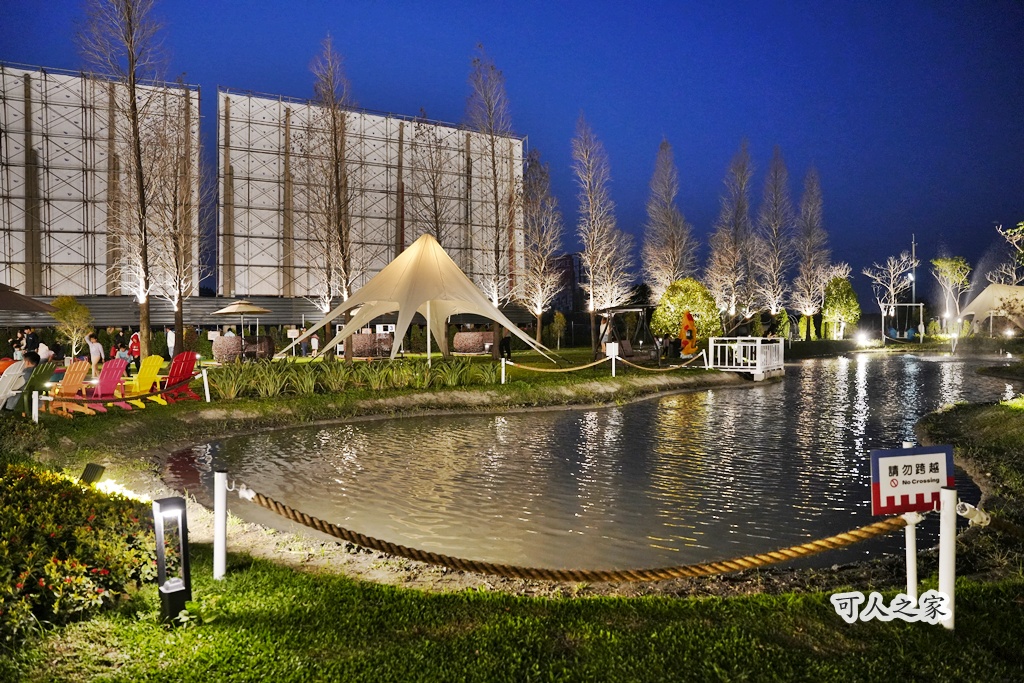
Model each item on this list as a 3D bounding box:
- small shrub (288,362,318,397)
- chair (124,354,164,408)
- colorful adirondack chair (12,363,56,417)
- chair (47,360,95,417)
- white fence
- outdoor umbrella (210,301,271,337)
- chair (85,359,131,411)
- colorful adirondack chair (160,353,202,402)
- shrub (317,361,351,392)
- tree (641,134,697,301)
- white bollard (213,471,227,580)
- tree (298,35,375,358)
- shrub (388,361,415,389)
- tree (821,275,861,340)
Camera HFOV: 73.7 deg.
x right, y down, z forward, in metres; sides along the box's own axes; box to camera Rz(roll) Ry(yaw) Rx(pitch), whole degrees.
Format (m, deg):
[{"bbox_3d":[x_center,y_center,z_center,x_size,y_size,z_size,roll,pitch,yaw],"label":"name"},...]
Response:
[{"bbox_3d":[-4.612,0.829,15.100,0.720,0.730,0.700,0,1,0],"label":"small shrub"},{"bbox_3d":[-7.320,0.777,13.403,0.880,0.980,0.740,1,2,20],"label":"chair"},{"bbox_3d":[-8.172,0.844,11.539,0.880,0.970,0.760,0,1,10],"label":"colorful adirondack chair"},{"bbox_3d":[-7.722,0.819,11.900,0.840,0.950,0.720,0,1,22],"label":"chair"},{"bbox_3d":[8.000,0.547,23.221,1.650,1.350,2.400,1,2,38],"label":"white fence"},{"bbox_3d":[-12.369,-0.496,31.168,2.800,2.800,2.800,0,1,0],"label":"outdoor umbrella"},{"bbox_3d":[-7.640,0.796,12.824,0.880,0.970,0.740,1,2,26],"label":"chair"},{"bbox_3d":[-6.703,0.712,13.700,0.840,0.970,0.720,1,1,33],"label":"colorful adirondack chair"},{"bbox_3d":[-4.111,0.809,15.900,0.780,0.740,0.750,0,1,0],"label":"shrub"},{"bbox_3d":[9.857,-6.119,42.861,3.500,13.300,3.400,0,1,0],"label":"tree"},{"bbox_3d":[-1.755,1.109,4.100,0.072,0.650,0.072,0,1,0],"label":"white bollard"},{"bbox_3d":[-6.684,-5.408,26.000,2.900,12.400,2.900,0,1,0],"label":"tree"},{"bbox_3d":[-2.816,0.816,17.426,0.680,0.700,0.660,0,1,0],"label":"shrub"},{"bbox_3d":[27.895,-2.555,57.940,3.300,5.300,3.200,0,1,0],"label":"tree"}]

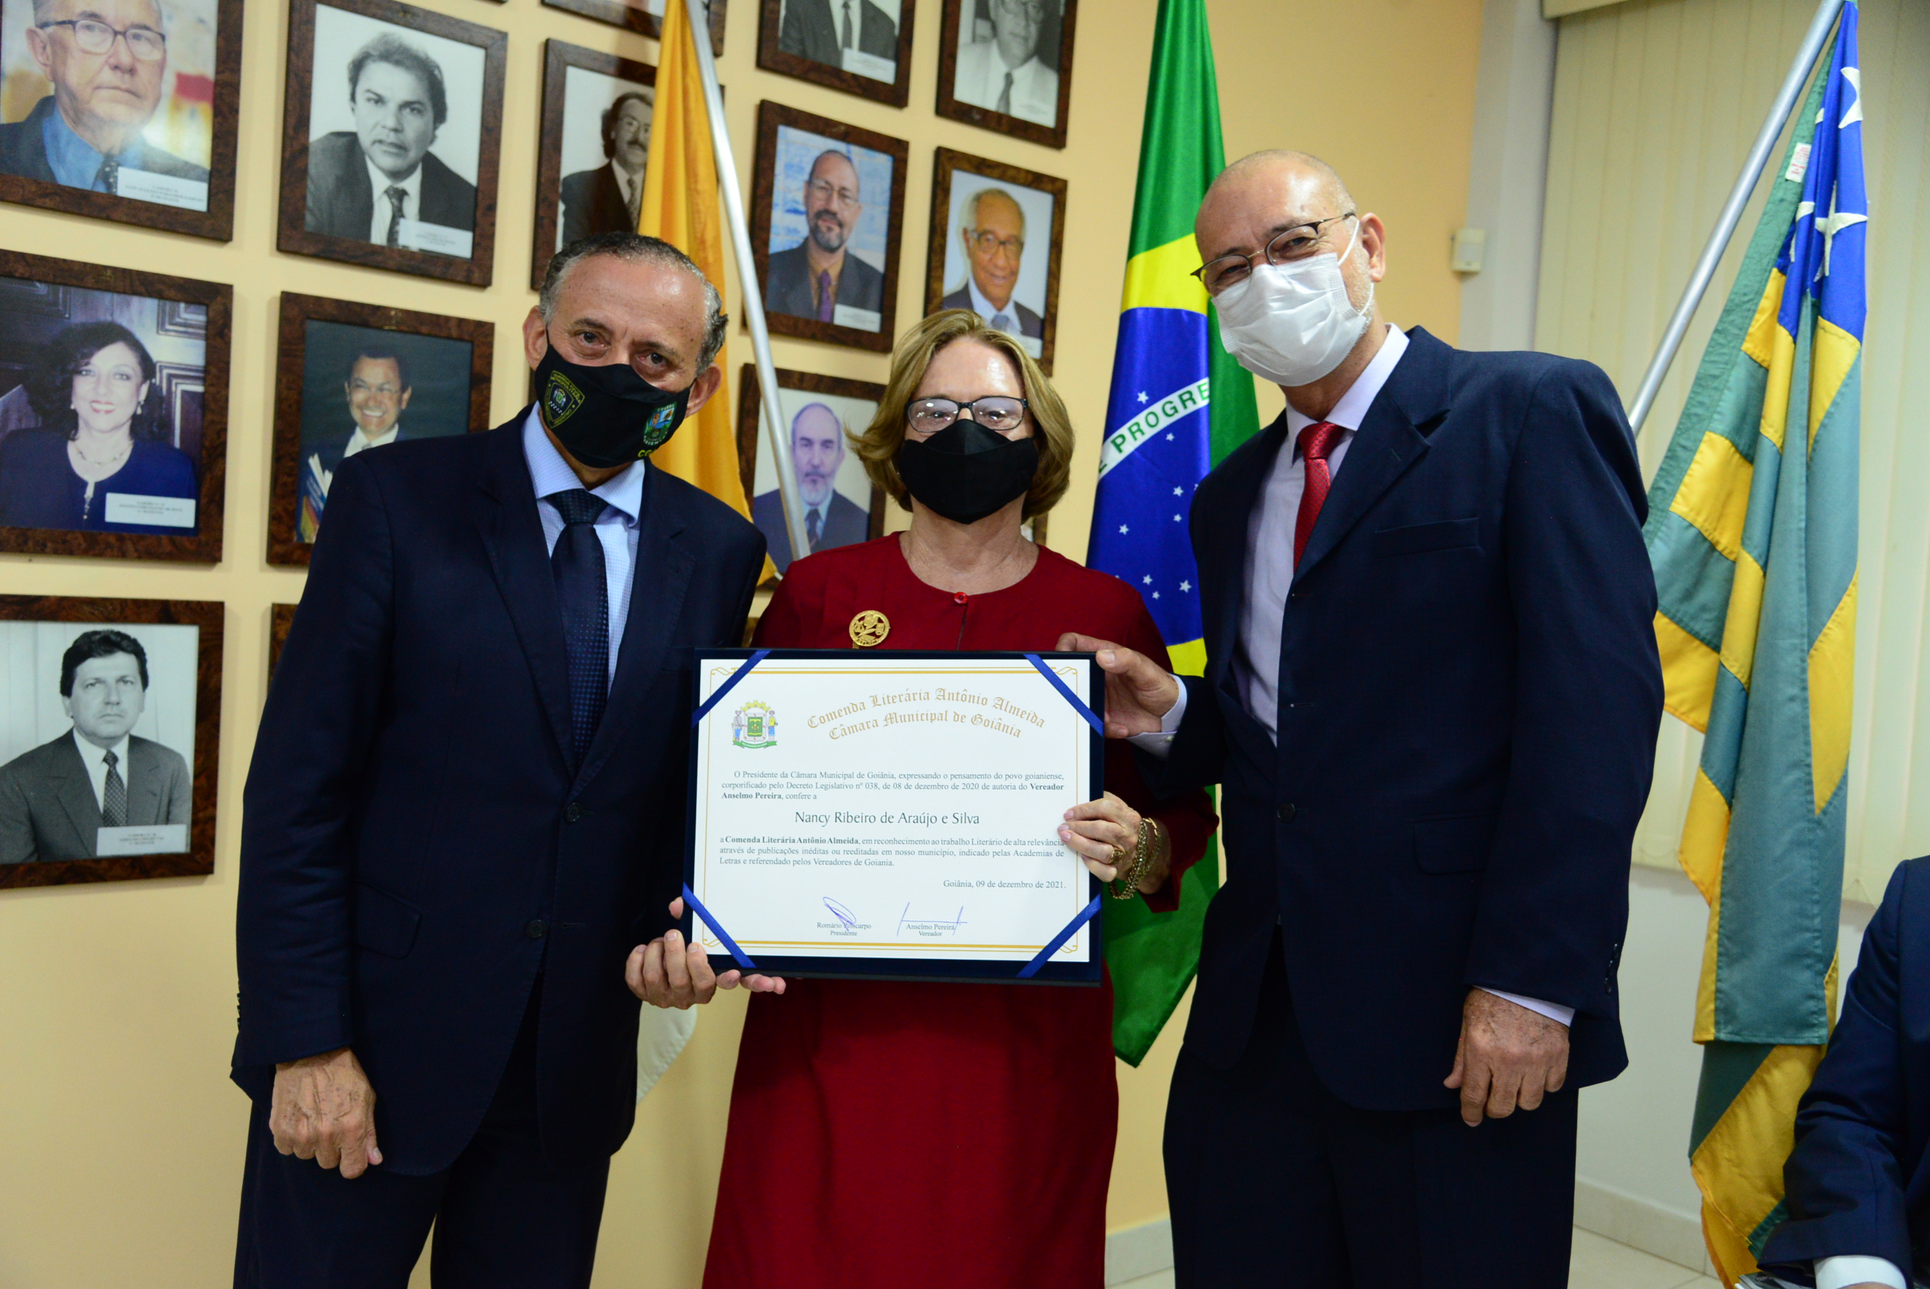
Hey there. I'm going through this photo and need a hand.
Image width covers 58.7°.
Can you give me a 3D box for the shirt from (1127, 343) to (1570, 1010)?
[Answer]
[{"bbox_3d":[0.413,0.044,1.630,0.480,0.700,0.320,4,2,29],"label":"shirt"}]

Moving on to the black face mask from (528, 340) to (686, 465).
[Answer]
[{"bbox_3d":[-0.332,-0.226,1.620,0.150,0.115,0.100,15,7,-14],"label":"black face mask"}]

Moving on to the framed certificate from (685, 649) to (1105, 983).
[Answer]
[{"bbox_3d":[-0.065,0.157,1.620,0.392,0.305,0.020,0,-7,5],"label":"framed certificate"}]

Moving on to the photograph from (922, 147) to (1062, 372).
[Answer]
[{"bbox_3d":[0.057,-0.661,3.002,0.295,0.351,0.025,1,2,-40],"label":"photograph"}]

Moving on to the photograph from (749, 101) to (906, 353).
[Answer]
[{"bbox_3d":[-0.218,-0.667,2.768,0.295,0.351,0.025,1,2,-40],"label":"photograph"}]

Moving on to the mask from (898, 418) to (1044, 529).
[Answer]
[{"bbox_3d":[0.002,-0.187,1.840,0.155,0.115,0.100,1,6,0],"label":"mask"}]

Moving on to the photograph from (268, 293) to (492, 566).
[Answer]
[{"bbox_3d":[-0.782,-0.276,2.320,0.295,0.351,0.025,1,2,-40],"label":"photograph"}]

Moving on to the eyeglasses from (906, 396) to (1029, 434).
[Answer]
[{"bbox_3d":[0.003,-0.254,1.870,0.135,0.042,0.140,1,5,0],"label":"eyeglasses"}]

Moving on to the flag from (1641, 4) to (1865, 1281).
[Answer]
[{"bbox_3d":[0.951,-0.001,2.080,0.290,1.530,0.250,4,2,12],"label":"flag"}]

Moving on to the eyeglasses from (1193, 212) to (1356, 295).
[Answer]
[{"bbox_3d":[0.300,-0.376,1.613,0.138,0.045,0.140,-14,10,38],"label":"eyeglasses"}]

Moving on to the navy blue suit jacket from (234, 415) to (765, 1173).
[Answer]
[{"bbox_3d":[-0.450,0.145,1.680,0.500,0.740,0.310,5,3,-25],"label":"navy blue suit jacket"}]

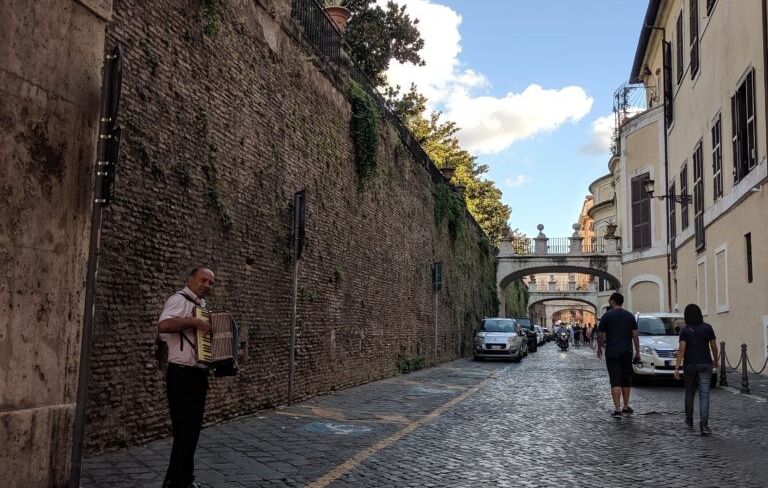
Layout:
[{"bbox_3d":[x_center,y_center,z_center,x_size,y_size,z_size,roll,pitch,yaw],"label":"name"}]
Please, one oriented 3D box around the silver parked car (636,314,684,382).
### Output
[{"bbox_3d":[6.802,2.534,18.688,1.840,1.690,4.450,0,-6,13],"label":"silver parked car"}]

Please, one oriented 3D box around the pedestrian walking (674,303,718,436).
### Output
[{"bbox_3d":[4.032,1.591,9.950,0.560,1.600,0.450,0,-6,13],"label":"pedestrian walking"}]

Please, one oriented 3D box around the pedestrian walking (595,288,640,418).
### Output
[{"bbox_3d":[3.477,1.636,11.409,0.620,1.770,0.400,0,-6,13],"label":"pedestrian walking"}]

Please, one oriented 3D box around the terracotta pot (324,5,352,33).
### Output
[{"bbox_3d":[-0.981,-4.578,15.970,0.640,0.570,0.640,1,-6,0],"label":"terracotta pot"}]

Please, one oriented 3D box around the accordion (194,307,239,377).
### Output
[{"bbox_3d":[-1.202,0.700,5.520,0.210,0.480,0.360,-3,-8,37],"label":"accordion"}]

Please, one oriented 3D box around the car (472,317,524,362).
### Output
[{"bbox_3d":[4.616,3.689,29.702,1.730,1.630,4.080,0,-6,16],"label":"car"}]

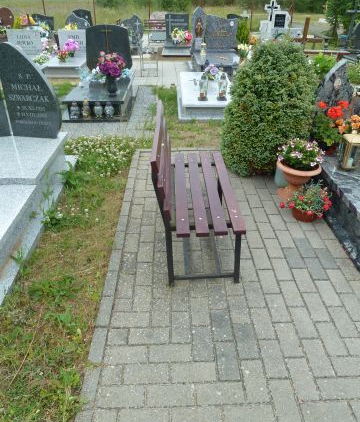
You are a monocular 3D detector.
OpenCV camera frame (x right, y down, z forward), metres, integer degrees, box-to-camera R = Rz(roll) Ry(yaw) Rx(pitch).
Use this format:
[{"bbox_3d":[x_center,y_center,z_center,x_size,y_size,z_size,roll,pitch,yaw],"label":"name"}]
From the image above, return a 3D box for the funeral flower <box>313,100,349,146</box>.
[{"bbox_3d":[1.190,-0.674,2.703,0.270,0.360,0.270,-1,32,-1],"label":"funeral flower"}]

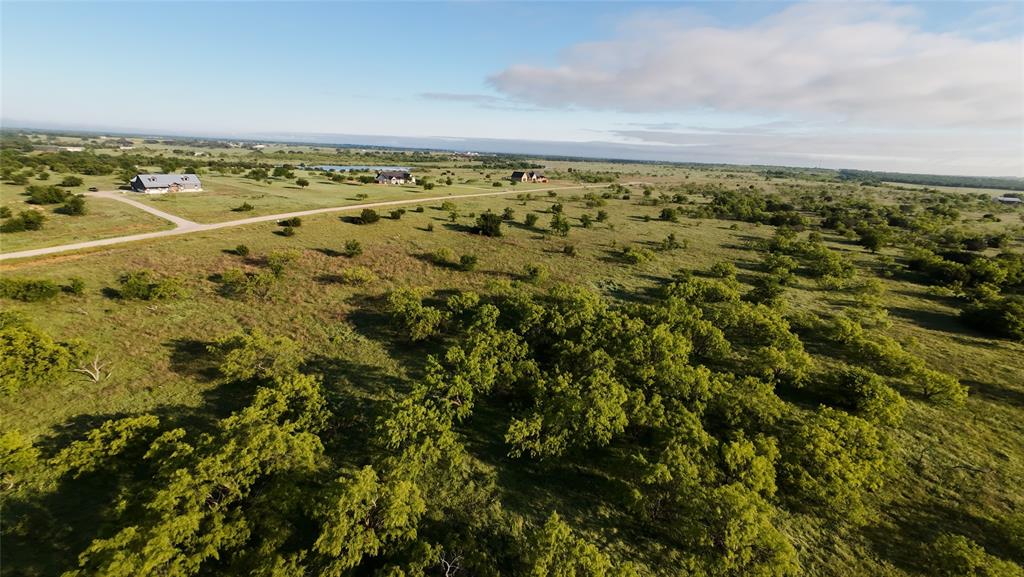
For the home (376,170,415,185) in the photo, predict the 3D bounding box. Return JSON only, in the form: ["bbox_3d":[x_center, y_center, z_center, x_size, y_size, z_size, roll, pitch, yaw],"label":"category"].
[{"bbox_3d":[-87.720,-83.670,246.750,13.600,7.400,23.100,19,28,35],"label":"home"}]

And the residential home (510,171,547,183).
[{"bbox_3d":[17.030,-106.180,311.940,29.100,8.200,19.400,-16,29,-38],"label":"residential home"}]

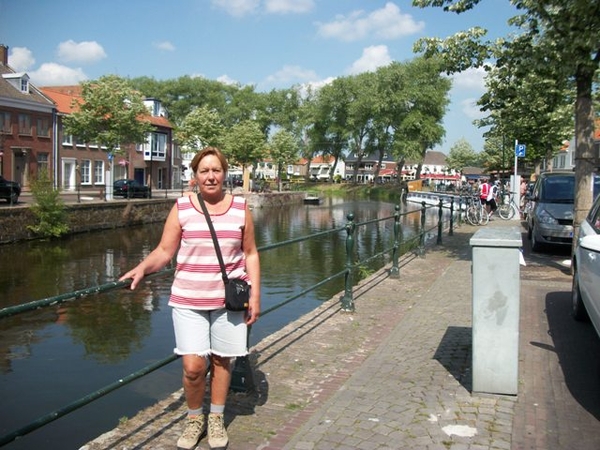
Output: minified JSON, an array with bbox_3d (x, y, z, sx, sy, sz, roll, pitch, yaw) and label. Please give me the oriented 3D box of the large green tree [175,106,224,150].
[{"bbox_3d":[-8.945,-6.508,49.306,4.420,7.940,4.420,1,4,0],"label":"large green tree"}]

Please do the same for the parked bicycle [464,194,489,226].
[{"bbox_3d":[6.427,-0.528,20.200,0.600,1.120,1.750,0,5,-12],"label":"parked bicycle"}]

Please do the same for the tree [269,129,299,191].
[{"bbox_3d":[-2.090,-7.864,68.306,3.800,7.960,3.800,1,4,0],"label":"tree"}]

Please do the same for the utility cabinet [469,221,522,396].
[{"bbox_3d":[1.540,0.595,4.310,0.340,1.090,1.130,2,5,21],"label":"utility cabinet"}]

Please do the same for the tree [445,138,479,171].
[{"bbox_3d":[22.924,-8.205,78.306,4.640,7.940,4.640,1,4,0],"label":"tree"}]

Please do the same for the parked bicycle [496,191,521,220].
[{"bbox_3d":[9.094,-0.777,23.300,1.780,1.120,0.600,3,5,20],"label":"parked bicycle"}]

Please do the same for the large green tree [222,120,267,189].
[{"bbox_3d":[-5.970,-7.192,59.303,4.680,7.870,4.680,1,4,0],"label":"large green tree"}]

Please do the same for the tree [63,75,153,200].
[{"bbox_3d":[-12.845,-5.865,37.322,6.070,8.370,6.070,1,4,0],"label":"tree"}]

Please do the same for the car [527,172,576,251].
[{"bbox_3d":[6.330,-0.330,12.750,1.810,1.630,4.300,3,5,21],"label":"car"}]

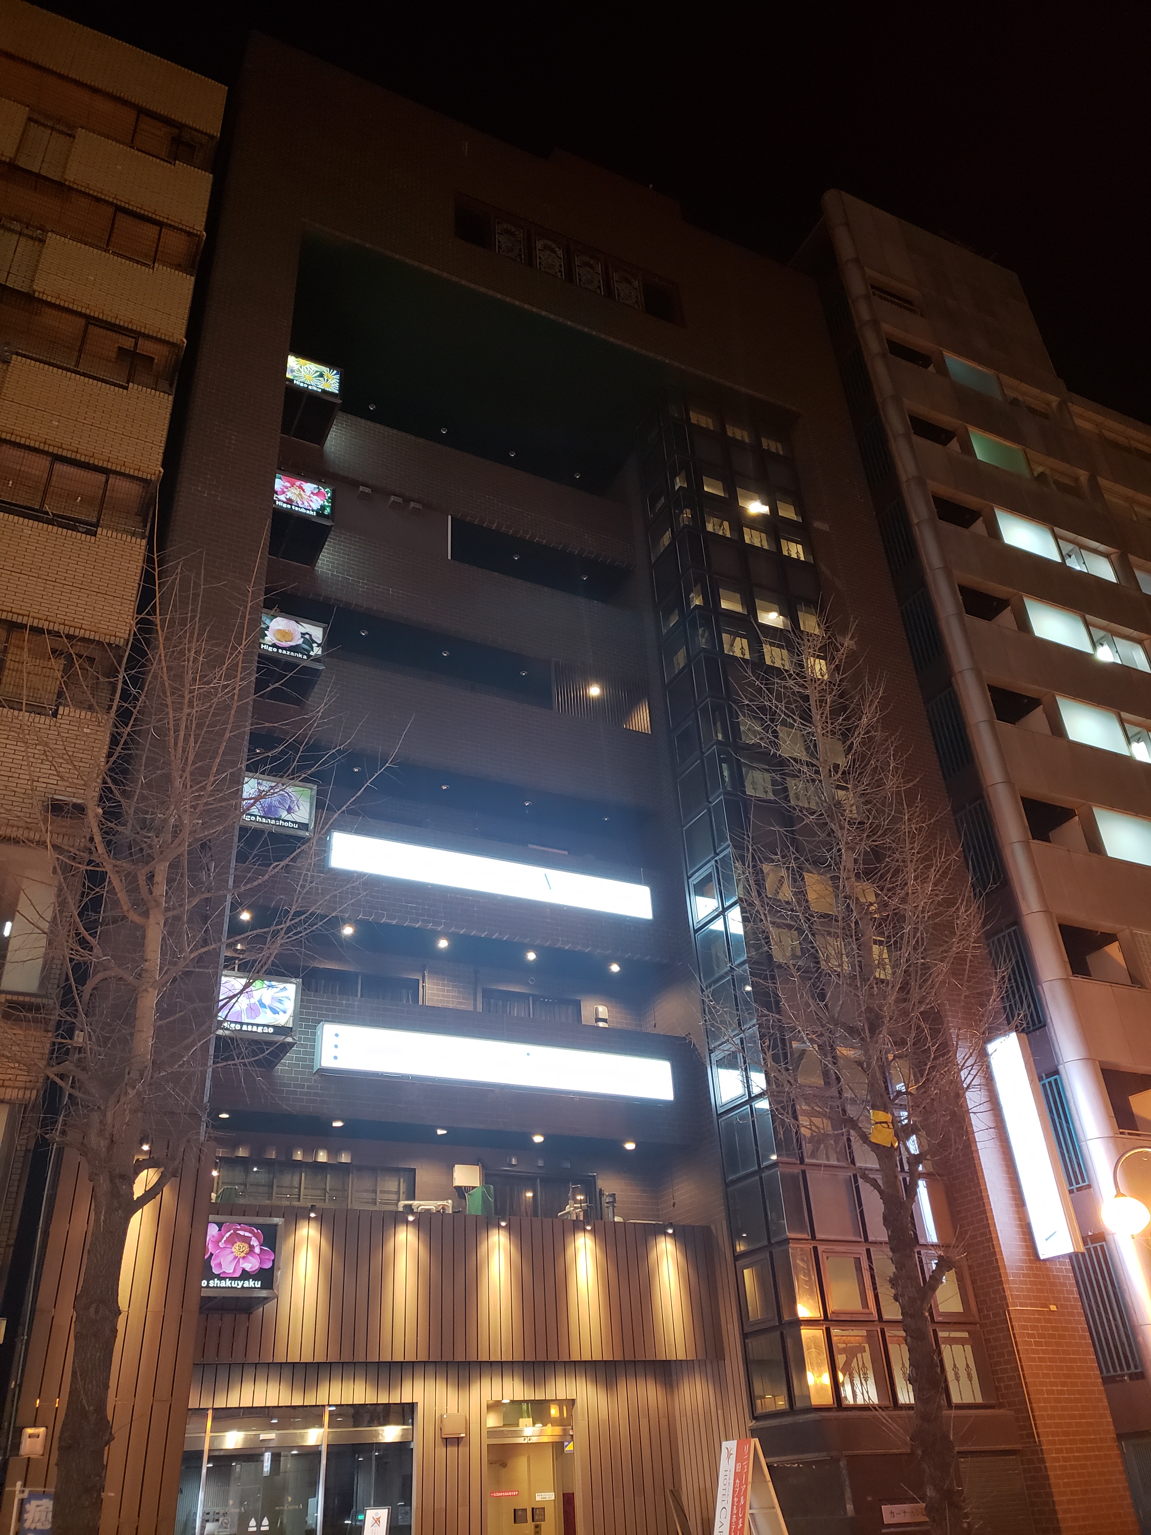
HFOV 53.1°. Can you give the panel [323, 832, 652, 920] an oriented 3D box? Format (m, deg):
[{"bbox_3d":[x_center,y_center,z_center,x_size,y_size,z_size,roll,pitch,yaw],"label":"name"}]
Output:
[{"bbox_3d":[-1.230,1.813,18.590,5.580,0.612,0.200,12,-35,-24],"label":"panel"}]

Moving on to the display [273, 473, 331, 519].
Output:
[{"bbox_3d":[-4.687,-4.559,19.542,1.140,0.838,0.200,12,-35,-24],"label":"display"}]

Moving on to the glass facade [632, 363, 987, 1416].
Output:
[{"bbox_3d":[3.557,0.666,20.454,3.040,18.872,1.270,12,-35,-24],"label":"glass facade"}]

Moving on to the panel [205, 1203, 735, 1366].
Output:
[{"bbox_3d":[-1.345,6.926,15.417,7.650,1.806,0.200,12,-35,-24],"label":"panel"}]

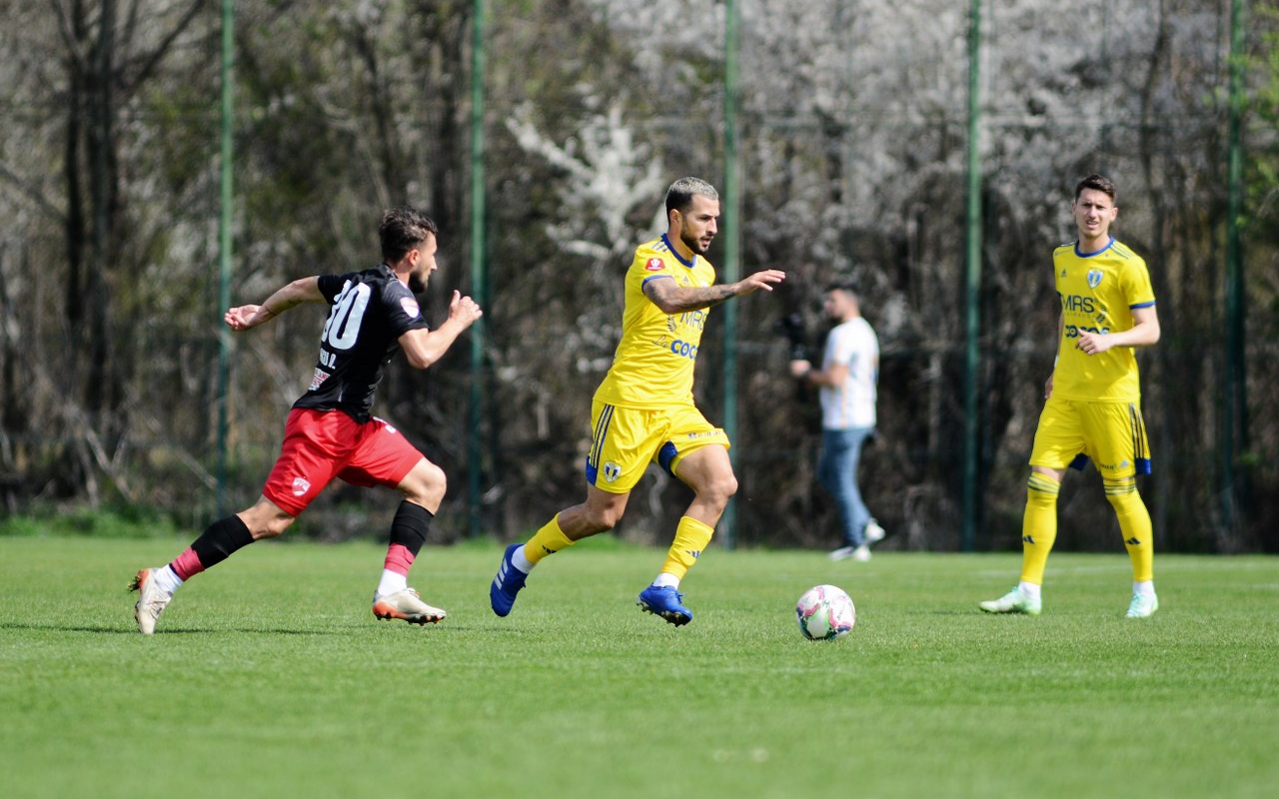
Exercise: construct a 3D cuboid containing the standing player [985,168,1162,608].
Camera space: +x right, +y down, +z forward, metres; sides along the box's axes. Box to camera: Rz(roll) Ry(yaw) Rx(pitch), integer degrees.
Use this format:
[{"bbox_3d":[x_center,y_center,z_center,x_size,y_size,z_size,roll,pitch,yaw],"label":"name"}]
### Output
[{"bbox_3d":[1.800,-0.008,44.500,0.680,1.860,0.500,0,0,32],"label":"standing player"}]

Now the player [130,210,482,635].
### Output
[{"bbox_3d":[-1.269,0.082,40.600,1.300,1.630,0.680,1,0,-18],"label":"player"}]

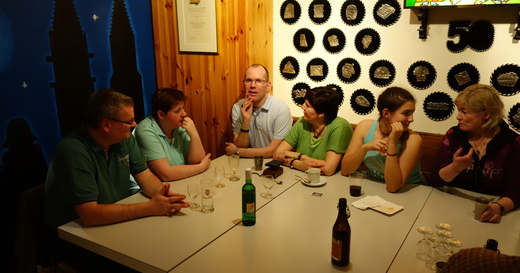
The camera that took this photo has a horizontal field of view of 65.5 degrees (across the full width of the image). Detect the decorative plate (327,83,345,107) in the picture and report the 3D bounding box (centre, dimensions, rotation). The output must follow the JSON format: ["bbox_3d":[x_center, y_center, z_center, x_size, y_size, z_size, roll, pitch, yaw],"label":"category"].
[{"bbox_3d":[0.541,-0.300,3.005,0.183,0.183,0.016,9,18,31],"label":"decorative plate"}]

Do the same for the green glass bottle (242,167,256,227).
[{"bbox_3d":[-0.052,0.282,1.888,0.066,0.272,0.066,-1,15,0],"label":"green glass bottle"}]

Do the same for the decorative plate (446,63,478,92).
[{"bbox_3d":[1.271,-0.362,2.527,0.186,0.186,0.020,9,18,31],"label":"decorative plate"}]

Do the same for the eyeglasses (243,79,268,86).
[{"bbox_3d":[-0.027,-0.363,2.697,0.140,0.040,0.135,5,16,19],"label":"eyeglasses"}]

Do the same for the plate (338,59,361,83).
[{"bbox_3d":[0.666,-0.487,3.010,0.190,0.190,0.020,9,18,31],"label":"plate"}]

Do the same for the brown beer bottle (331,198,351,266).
[{"bbox_3d":[0.314,0.362,1.541,0.069,0.260,0.069,0,15,0],"label":"brown beer bottle"}]

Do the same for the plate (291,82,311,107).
[{"bbox_3d":[0.331,-0.321,3.136,0.183,0.183,0.016,9,18,31],"label":"plate"}]

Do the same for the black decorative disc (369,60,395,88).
[{"bbox_3d":[0.844,-0.433,2.787,0.186,0.186,0.020,9,18,31],"label":"black decorative disc"}]

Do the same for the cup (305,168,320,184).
[{"bbox_3d":[0.309,0.231,2.374,0.094,0.067,0.074,10,18,34],"label":"cup"}]

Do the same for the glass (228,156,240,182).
[{"bbox_3d":[-0.159,0.191,2.466,0.067,0.150,0.067,-1,15,-2],"label":"glass"}]

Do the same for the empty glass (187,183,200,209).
[{"bbox_3d":[-0.345,0.308,2.106,0.064,0.123,0.064,0,15,0],"label":"empty glass"}]

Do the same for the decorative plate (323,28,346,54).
[{"bbox_3d":[0.546,-0.704,2.973,0.187,0.187,0.020,9,18,31],"label":"decorative plate"}]

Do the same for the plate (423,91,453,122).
[{"bbox_3d":[1.186,-0.201,2.687,0.187,0.187,0.020,9,18,31],"label":"plate"}]

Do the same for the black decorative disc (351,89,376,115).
[{"bbox_3d":[0.752,-0.257,2.960,0.187,0.187,0.020,9,18,31],"label":"black decorative disc"}]

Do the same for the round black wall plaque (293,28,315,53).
[{"bbox_3d":[0.347,-0.742,3.148,0.190,0.190,0.020,9,18,31],"label":"round black wall plaque"}]

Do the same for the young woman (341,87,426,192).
[{"bbox_3d":[0.772,0.339,2.490,0.500,1.280,0.660,9,18,31],"label":"young woman"}]

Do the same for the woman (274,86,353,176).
[{"bbox_3d":[0.394,0.284,2.849,0.540,1.240,0.640,11,19,37],"label":"woman"}]

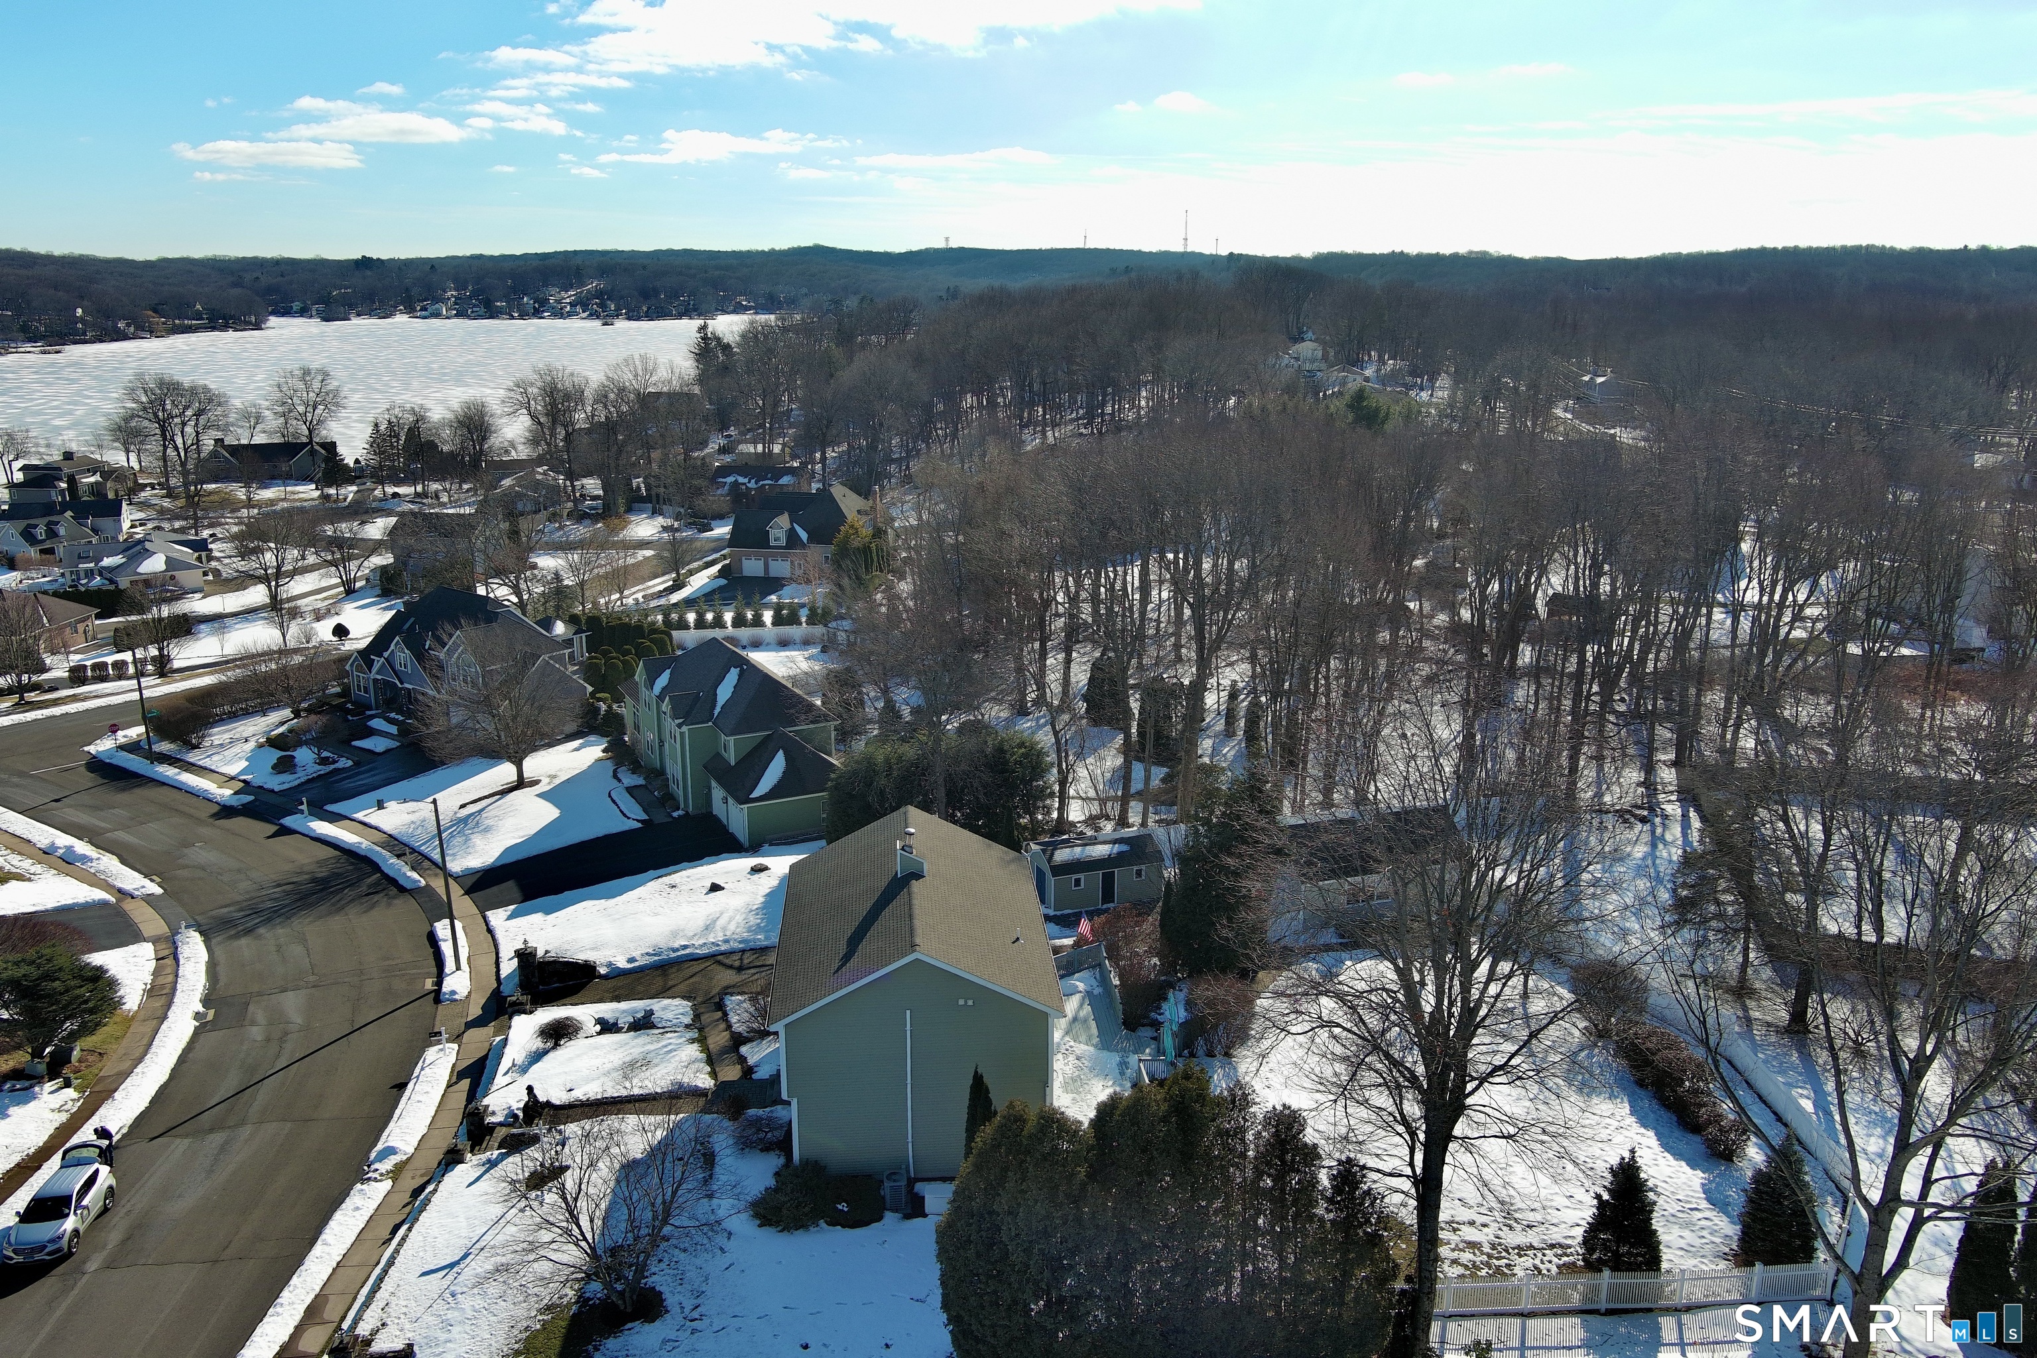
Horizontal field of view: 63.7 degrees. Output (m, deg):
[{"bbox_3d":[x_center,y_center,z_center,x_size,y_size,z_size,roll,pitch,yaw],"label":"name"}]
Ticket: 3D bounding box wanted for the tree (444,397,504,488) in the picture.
[{"bbox_3d":[-93.613,-40.755,280.829,9.800,14.500,9.600,0,14,0],"label":"tree"}]

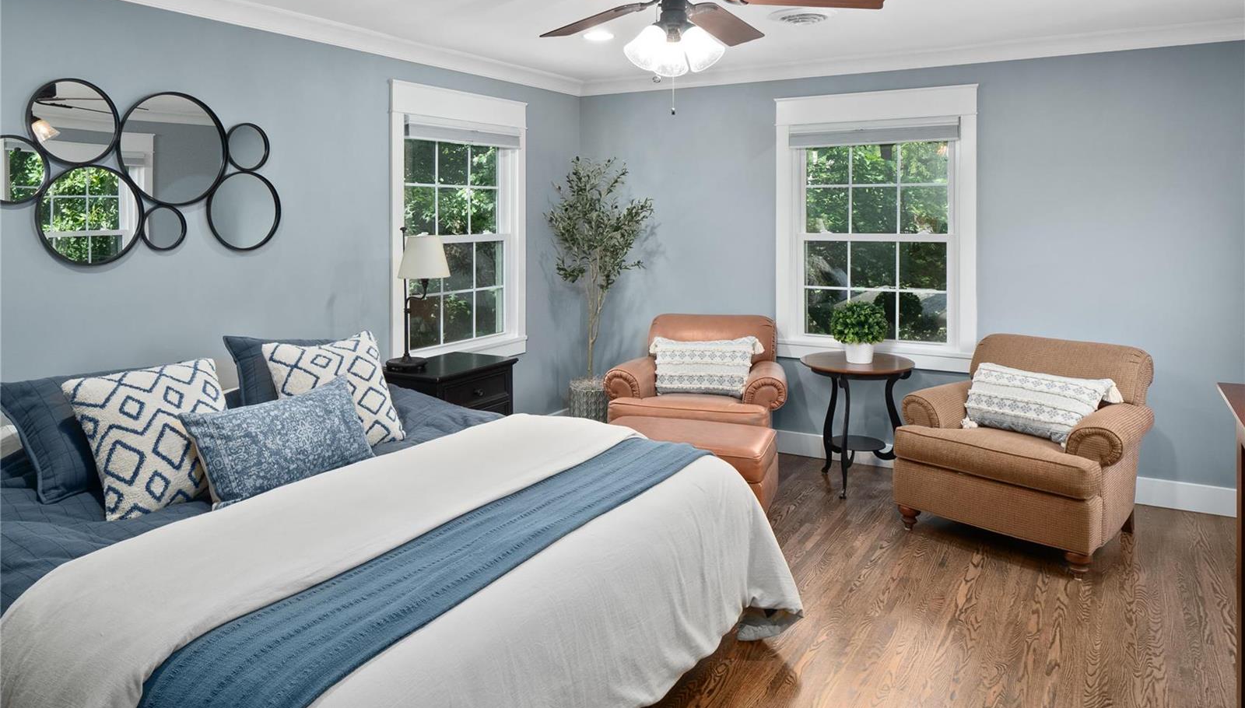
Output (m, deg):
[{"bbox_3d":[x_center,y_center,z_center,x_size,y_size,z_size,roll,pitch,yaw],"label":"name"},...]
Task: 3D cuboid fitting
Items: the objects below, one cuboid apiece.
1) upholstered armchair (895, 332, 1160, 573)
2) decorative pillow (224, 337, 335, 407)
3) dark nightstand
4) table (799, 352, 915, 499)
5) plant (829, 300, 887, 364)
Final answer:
[{"bbox_3d":[1.920,0.404,4.000,0.950,0.840,0.920,8,11,44],"label":"upholstered armchair"},{"bbox_3d":[-1.396,0.167,3.653,0.180,0.500,0.630,-22,-8,40],"label":"decorative pillow"},{"bbox_3d":[-0.917,0.406,4.410,0.470,0.700,0.670,5,9,30],"label":"dark nightstand"},{"bbox_3d":[1.300,0.389,4.600,0.640,0.670,0.640,0,8,0],"label":"table"},{"bbox_3d":[1.301,-0.118,4.580,0.310,0.350,0.310,0,8,0],"label":"plant"}]

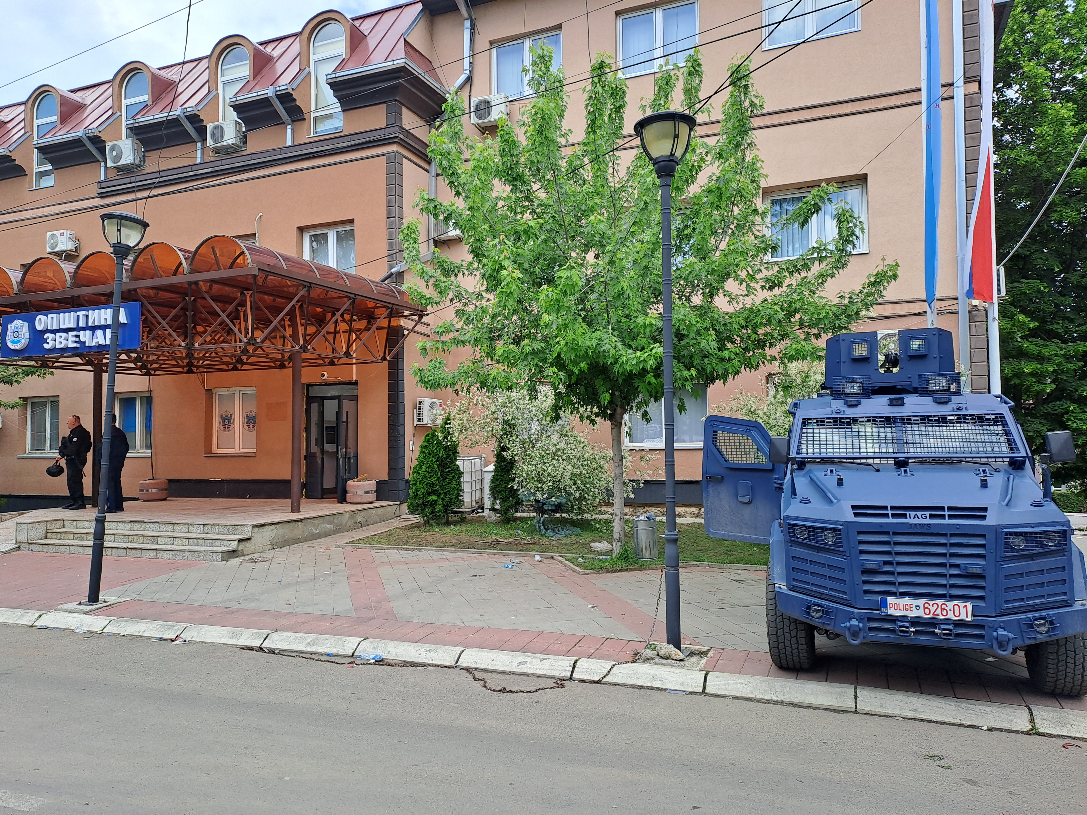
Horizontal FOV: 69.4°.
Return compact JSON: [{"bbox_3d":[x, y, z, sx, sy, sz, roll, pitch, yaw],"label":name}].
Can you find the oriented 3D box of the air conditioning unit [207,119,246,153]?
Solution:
[{"bbox_3d":[-7.157,-6.118,17.618,0.780,0.530,0.290,-1,-2,22],"label":"air conditioning unit"}]

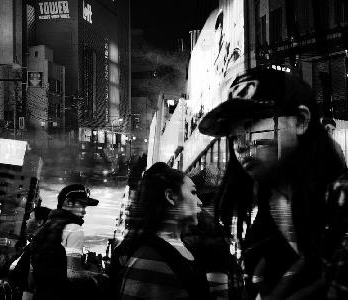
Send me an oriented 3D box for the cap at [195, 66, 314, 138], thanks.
[{"bbox_3d":[0.178,-0.109,1.420,0.270,0.145,0.180,-2,-6,-43],"label":"cap"}]

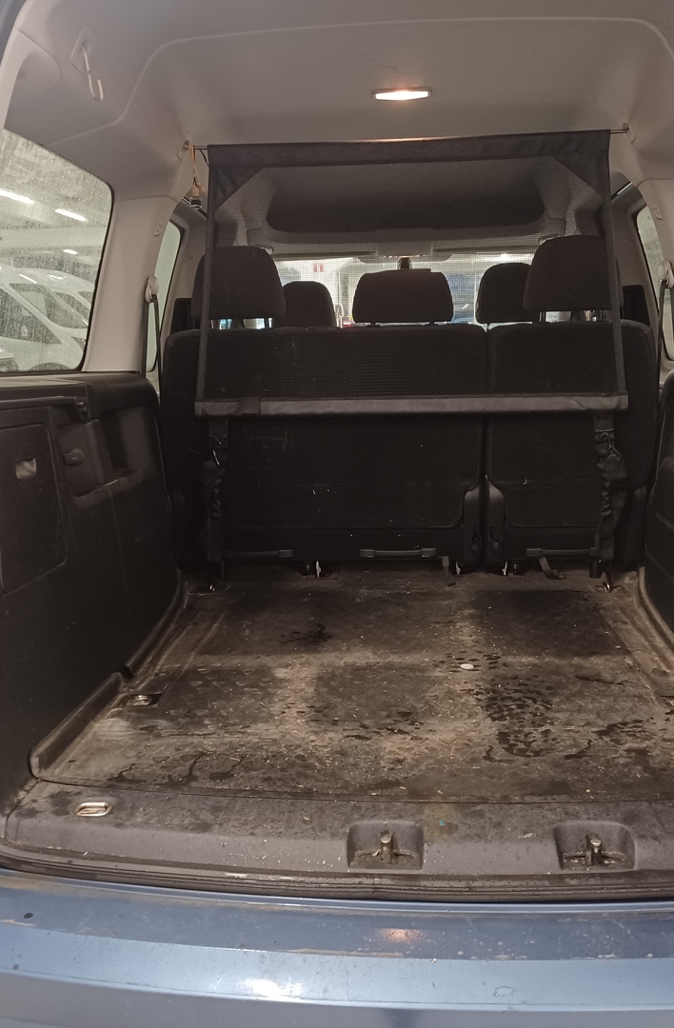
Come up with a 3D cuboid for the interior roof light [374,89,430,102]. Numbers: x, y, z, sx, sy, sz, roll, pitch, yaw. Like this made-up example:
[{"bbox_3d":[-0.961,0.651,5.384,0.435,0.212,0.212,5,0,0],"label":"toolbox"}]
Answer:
[{"bbox_3d":[0.140,-0.900,2.128,0.120,0.025,0.055,0,10,4],"label":"interior roof light"}]

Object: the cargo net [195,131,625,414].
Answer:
[{"bbox_3d":[0.160,-0.541,2.254,0.985,0.610,0.050,0,10,4],"label":"cargo net"}]

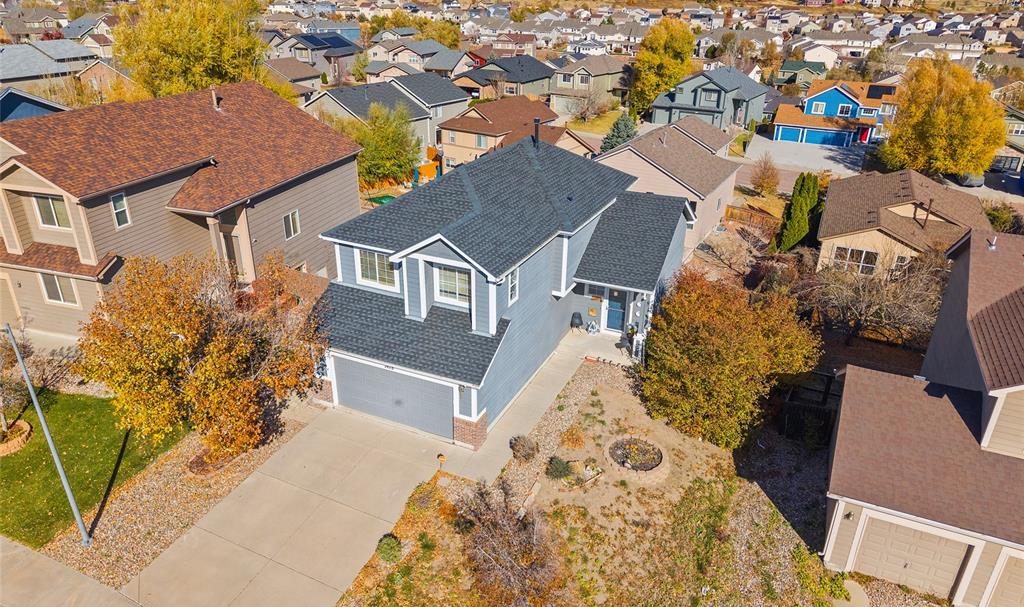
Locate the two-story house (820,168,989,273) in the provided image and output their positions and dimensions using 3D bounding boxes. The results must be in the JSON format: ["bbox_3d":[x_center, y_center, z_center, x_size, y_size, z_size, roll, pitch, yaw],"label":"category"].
[{"bbox_3d":[29.570,-6.550,53.340,11.300,6.800,16.500,11,28,23],"label":"two-story house"}]

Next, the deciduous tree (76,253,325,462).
[{"bbox_3d":[-9.890,1.920,22.550,7.200,6.300,6.900,11,28,23],"label":"deciduous tree"}]

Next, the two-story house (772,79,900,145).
[{"bbox_3d":[46.880,-28.410,104.320,15.700,8.000,13.000,12,28,24],"label":"two-story house"}]

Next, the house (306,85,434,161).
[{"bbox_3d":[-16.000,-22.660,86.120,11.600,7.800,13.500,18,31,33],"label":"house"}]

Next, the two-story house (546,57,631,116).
[{"bbox_3d":[14.590,-36.800,118.900,10.200,7.700,15.550,17,29,31],"label":"two-story house"}]

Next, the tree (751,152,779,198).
[{"bbox_3d":[21.980,-11.140,61.480,2.320,3.860,2.320,12,27,22],"label":"tree"}]

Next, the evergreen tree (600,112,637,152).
[{"bbox_3d":[11.920,-18.600,79.690,4.000,5.700,4.000,11,28,23],"label":"evergreen tree"}]

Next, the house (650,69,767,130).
[{"bbox_3d":[29.710,-30.950,104.880,11.900,7.700,16.300,17,30,31],"label":"house"}]

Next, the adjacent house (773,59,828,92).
[{"bbox_3d":[63.150,-49.050,154.460,10.600,7.900,11.600,11,27,21],"label":"adjacent house"}]

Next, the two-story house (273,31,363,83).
[{"bbox_3d":[-34.900,-45.970,131.360,12.000,7.600,12.700,14,29,27],"label":"two-story house"}]

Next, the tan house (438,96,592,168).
[{"bbox_3d":[1.320,-17.230,75.120,15.000,7.200,13.000,13,28,26],"label":"tan house"}]

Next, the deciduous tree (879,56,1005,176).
[{"bbox_3d":[45.480,-19.810,75.420,11.020,12.170,11.020,12,27,22],"label":"deciduous tree"}]

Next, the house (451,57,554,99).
[{"bbox_3d":[-1.220,-40.410,128.000,10.500,6.100,19.500,17,29,31],"label":"house"}]

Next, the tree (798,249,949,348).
[{"bbox_3d":[15.830,0.000,31.480,6.120,4.350,6.120,12,27,22],"label":"tree"}]

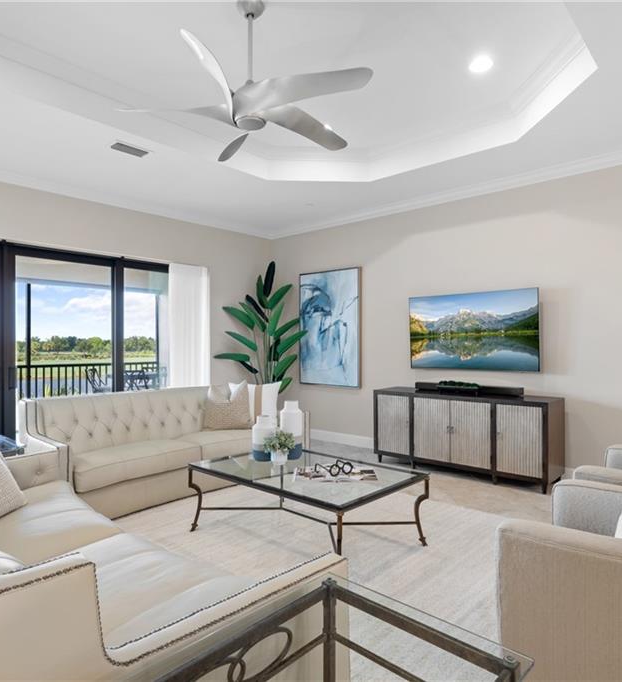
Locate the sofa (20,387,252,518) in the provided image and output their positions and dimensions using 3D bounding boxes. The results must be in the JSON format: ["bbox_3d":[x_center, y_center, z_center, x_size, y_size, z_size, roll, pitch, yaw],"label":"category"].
[{"bbox_3d":[-1.257,0.944,4.337,2.450,0.880,1.080,0,0,-43],"label":"sofa"}]

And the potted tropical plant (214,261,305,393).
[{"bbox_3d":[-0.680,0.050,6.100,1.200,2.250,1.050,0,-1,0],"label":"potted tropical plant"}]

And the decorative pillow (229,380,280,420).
[{"bbox_3d":[-0.600,0.710,4.970,0.530,0.500,0.170,0,-16,-23],"label":"decorative pillow"}]

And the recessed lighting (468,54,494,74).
[{"bbox_3d":[1.237,-2.018,3.320,0.180,0.030,0.180,0,-1,0],"label":"recessed lighting"}]

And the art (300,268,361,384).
[{"bbox_3d":[0.243,-0.168,6.100,1.020,1.530,0.055,0,-1,43],"label":"art"}]

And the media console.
[{"bbox_3d":[1.555,0.957,4.770,1.840,0.810,0.460,0,-1,43],"label":"media console"}]

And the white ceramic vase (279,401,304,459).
[{"bbox_3d":[-0.152,0.688,3.535,0.175,0.435,0.175,0,0,0],"label":"white ceramic vase"}]

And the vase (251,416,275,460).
[{"bbox_3d":[-0.354,0.739,3.477,0.180,0.335,0.180,0,0,0],"label":"vase"}]

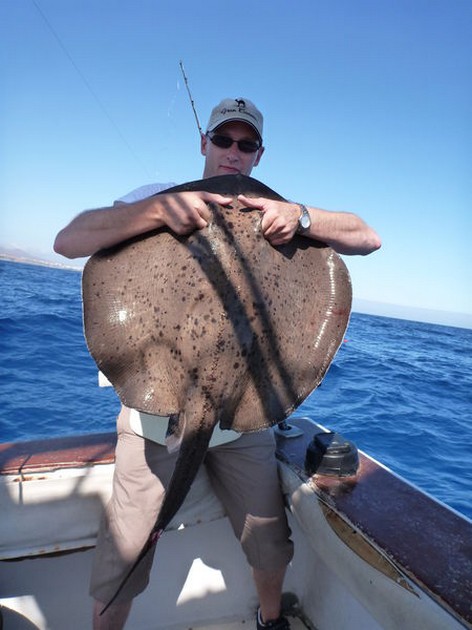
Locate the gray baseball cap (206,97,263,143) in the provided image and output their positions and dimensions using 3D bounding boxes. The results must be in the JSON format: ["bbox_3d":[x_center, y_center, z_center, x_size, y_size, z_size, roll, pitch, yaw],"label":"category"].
[{"bbox_3d":[0.000,-0.603,1.570,0.172,0.135,0.260,11,12,-2],"label":"gray baseball cap"}]

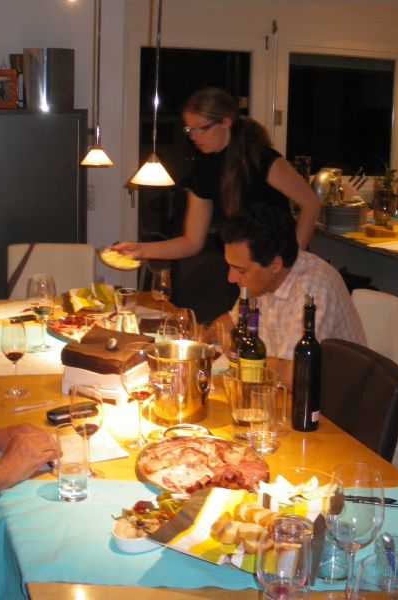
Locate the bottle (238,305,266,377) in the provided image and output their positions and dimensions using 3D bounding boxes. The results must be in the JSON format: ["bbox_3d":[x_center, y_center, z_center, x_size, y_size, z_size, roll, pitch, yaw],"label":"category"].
[{"bbox_3d":[0.150,0.158,2.291,0.073,0.292,0.073,1,12,0],"label":"bottle"}]

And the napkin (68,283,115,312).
[{"bbox_3d":[-0.451,-0.006,3.471,0.200,0.085,0.190,1,12,0],"label":"napkin"}]

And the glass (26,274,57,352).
[{"bbox_3d":[-0.559,0.046,2.967,0.104,0.254,0.104,-1,12,-11],"label":"glass"}]

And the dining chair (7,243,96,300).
[{"bbox_3d":[-0.694,0.213,4.002,0.440,0.910,0.550,-1,13,-12],"label":"dining chair"}]

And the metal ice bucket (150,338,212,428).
[{"bbox_3d":[-0.051,0.221,2.225,0.180,0.188,0.180,1,12,0],"label":"metal ice bucket"}]

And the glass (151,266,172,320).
[{"bbox_3d":[-0.145,-0.031,3.335,0.080,0.203,0.080,1,12,0],"label":"glass"}]

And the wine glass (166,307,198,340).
[{"bbox_3d":[-0.053,0.149,2.436,0.090,0.239,0.090,1,12,0],"label":"wine glass"}]

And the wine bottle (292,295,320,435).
[{"bbox_3d":[0.280,0.167,2.147,0.074,0.340,0.074,1,12,0],"label":"wine bottle"}]

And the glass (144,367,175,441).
[{"bbox_3d":[-0.102,0.262,2.135,0.082,0.184,0.082,1,12,-3],"label":"glass"}]

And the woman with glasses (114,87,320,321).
[{"bbox_3d":[0.050,-0.022,3.402,0.600,1.660,0.600,-10,16,-41],"label":"woman with glasses"}]

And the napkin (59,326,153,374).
[{"bbox_3d":[-0.281,0.154,2.531,0.225,0.055,0.225,8,13,29],"label":"napkin"}]

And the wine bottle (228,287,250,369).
[{"bbox_3d":[0.132,0.129,2.493,0.076,0.310,0.076,2,12,3],"label":"wine bottle"}]

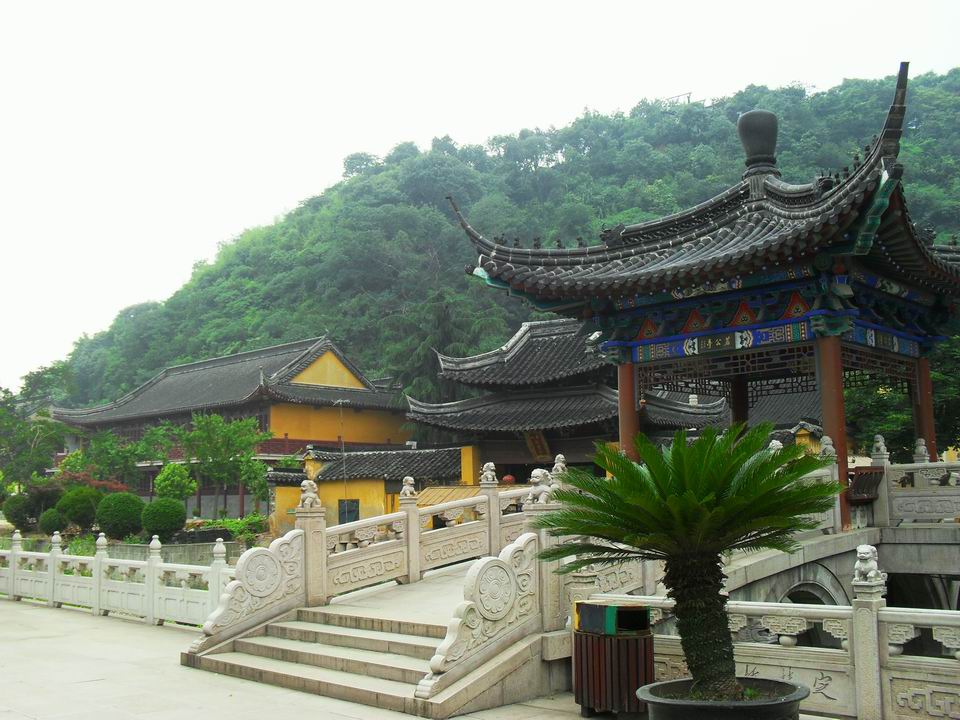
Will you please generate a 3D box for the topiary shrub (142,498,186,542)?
[{"bbox_3d":[-13.327,6.801,41.000,1.844,1.863,1.844,-1,-8,0],"label":"topiary shrub"}]

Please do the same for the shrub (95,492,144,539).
[{"bbox_3d":[-16.146,7.003,43.500,2.195,2.042,2.195,-1,-8,0],"label":"shrub"}]

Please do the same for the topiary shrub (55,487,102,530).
[{"bbox_3d":[-20.425,7.561,49.500,2.276,2.174,2.276,-1,-8,0],"label":"topiary shrub"}]

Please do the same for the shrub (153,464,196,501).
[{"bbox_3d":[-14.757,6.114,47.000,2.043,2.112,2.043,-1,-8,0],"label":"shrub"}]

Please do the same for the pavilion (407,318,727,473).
[{"bbox_3d":[4.242,2.875,44.465,10.910,9.980,10.200,-7,-10,34],"label":"pavilion"}]

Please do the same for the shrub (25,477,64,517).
[{"bbox_3d":[-22.883,7.383,51.000,1.937,2.472,1.937,-1,-8,0],"label":"shrub"}]

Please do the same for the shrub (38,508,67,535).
[{"bbox_3d":[-20.665,7.832,47.000,1.339,1.258,1.339,-1,-8,0],"label":"shrub"}]

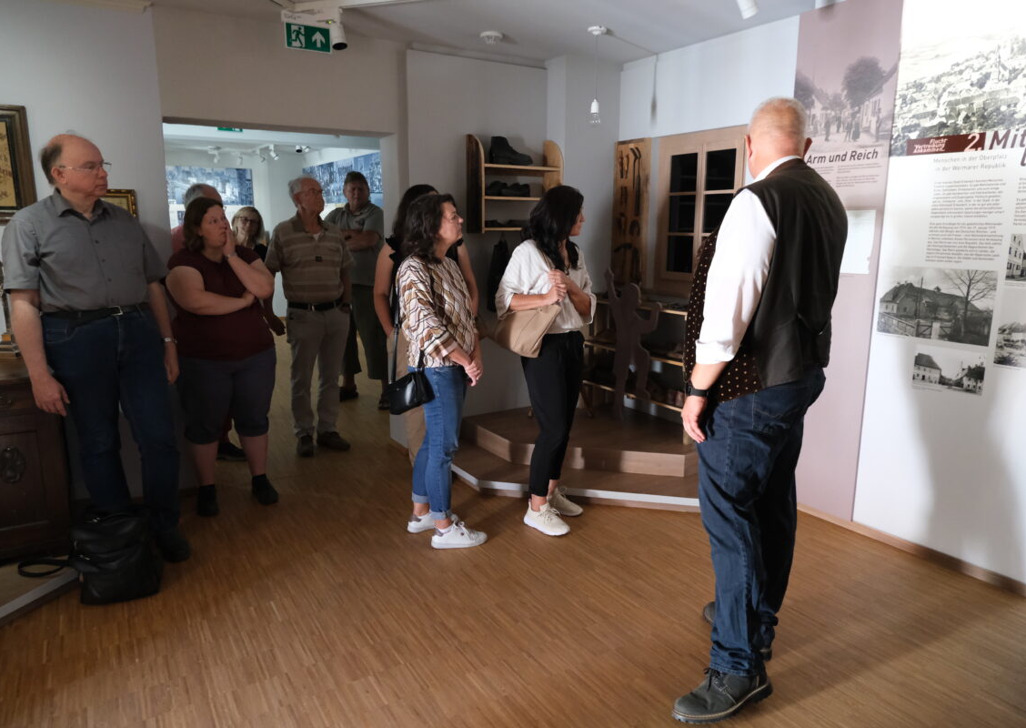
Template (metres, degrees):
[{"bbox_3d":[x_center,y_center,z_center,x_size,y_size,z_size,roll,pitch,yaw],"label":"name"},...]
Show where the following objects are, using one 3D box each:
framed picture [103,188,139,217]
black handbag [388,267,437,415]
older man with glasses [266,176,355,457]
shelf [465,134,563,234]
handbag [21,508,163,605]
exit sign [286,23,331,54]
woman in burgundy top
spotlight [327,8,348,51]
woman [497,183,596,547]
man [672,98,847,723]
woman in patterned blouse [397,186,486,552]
[{"bbox_3d":[-2.000,-0.716,3.449,0.280,0.300,0.030,-6,12,-28],"label":"framed picture"},{"bbox_3d":[-0.450,-0.109,3.150,0.230,0.670,0.130,-2,11,-12],"label":"black handbag"},{"bbox_3d":[-1.317,-0.303,4.534,0.520,1.770,0.360,-5,12,-28],"label":"older man with glasses"},{"bbox_3d":[0.015,-1.117,4.353,0.575,0.595,0.220,-6,12,-28],"label":"shelf"},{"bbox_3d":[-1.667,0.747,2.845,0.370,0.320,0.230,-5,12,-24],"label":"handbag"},{"bbox_3d":[-0.949,-1.506,3.220,0.210,0.115,0.030,-6,12,-28],"label":"exit sign"},{"bbox_3d":[-1.493,-0.040,3.581,0.520,1.600,0.420,-7,13,-33],"label":"woman in burgundy top"},{"bbox_3d":[-0.808,-1.538,3.200,0.080,0.175,0.090,-6,12,-30],"label":"spotlight"},{"bbox_3d":[0.170,-0.015,3.365,0.390,1.640,0.470,9,14,41],"label":"woman"},{"bbox_3d":[0.764,0.129,2.165,0.480,1.800,0.570,7,12,31],"label":"man"},{"bbox_3d":[-0.308,0.047,3.187,0.400,1.580,0.450,2,11,10],"label":"woman in patterned blouse"}]

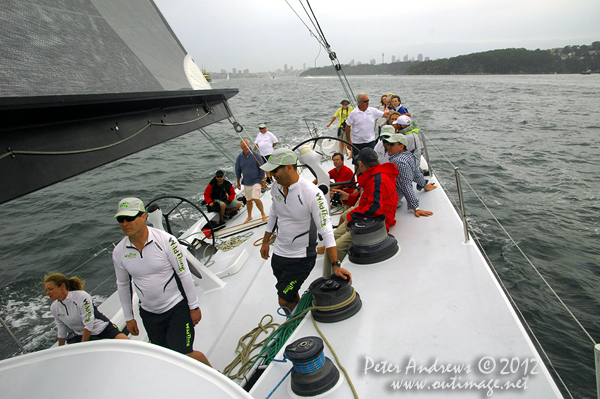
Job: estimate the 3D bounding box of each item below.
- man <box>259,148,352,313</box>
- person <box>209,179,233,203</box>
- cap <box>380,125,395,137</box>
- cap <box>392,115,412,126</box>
[{"bbox_3d":[0.067,0.476,3.188,0.720,1.760,0.500,12,21,35],"label":"man"},{"bbox_3d":[-1.706,-0.057,8.955,0.750,1.160,0.750,-6,18,-17],"label":"person"},{"bbox_3d":[1.095,-0.853,5.000,0.180,0.135,0.260,10,20,30],"label":"cap"},{"bbox_3d":[1.395,-1.074,5.450,0.270,0.130,0.180,6,18,20],"label":"cap"}]

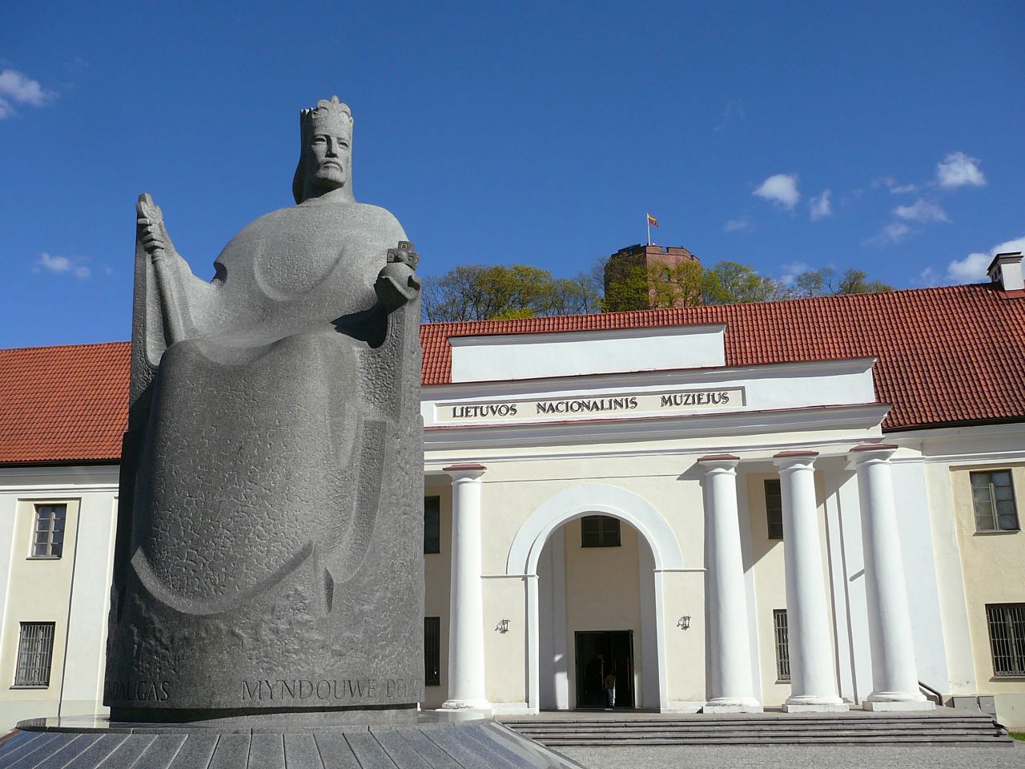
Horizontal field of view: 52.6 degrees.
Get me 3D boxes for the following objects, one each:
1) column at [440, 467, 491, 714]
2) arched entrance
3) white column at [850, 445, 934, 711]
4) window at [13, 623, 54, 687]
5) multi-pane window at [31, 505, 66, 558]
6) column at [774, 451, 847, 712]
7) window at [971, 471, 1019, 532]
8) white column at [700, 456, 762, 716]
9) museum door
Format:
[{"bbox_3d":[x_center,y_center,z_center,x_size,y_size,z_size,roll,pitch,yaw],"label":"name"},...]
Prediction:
[{"bbox_3d":[-1.457,6.549,33.229,1.700,7.720,1.700,-3,-16,9],"label":"column"},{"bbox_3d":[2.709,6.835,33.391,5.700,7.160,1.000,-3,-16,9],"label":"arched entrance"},{"bbox_3d":[11.204,5.787,31.298,1.700,7.720,1.700,-3,-16,9],"label":"white column"},{"bbox_3d":[-17.401,9.854,37.847,1.380,2.288,0.250,-2,-16,5],"label":"window"},{"bbox_3d":[-17.445,5.536,39.062,1.289,2.039,0.250,-2,-16,5],"label":"multi-pane window"},{"bbox_3d":[8.885,5.927,31.652,1.700,7.720,1.700,-3,-16,9],"label":"column"},{"bbox_3d":[16.108,3.909,34.668,1.343,2.023,0.250,-4,-16,12],"label":"window"},{"bbox_3d":[6.516,6.069,32.013,1.700,7.720,1.700,-3,-16,9],"label":"white column"},{"bbox_3d":[3.128,9.629,35.034,1.980,2.520,0.200,-3,-16,9],"label":"museum door"}]

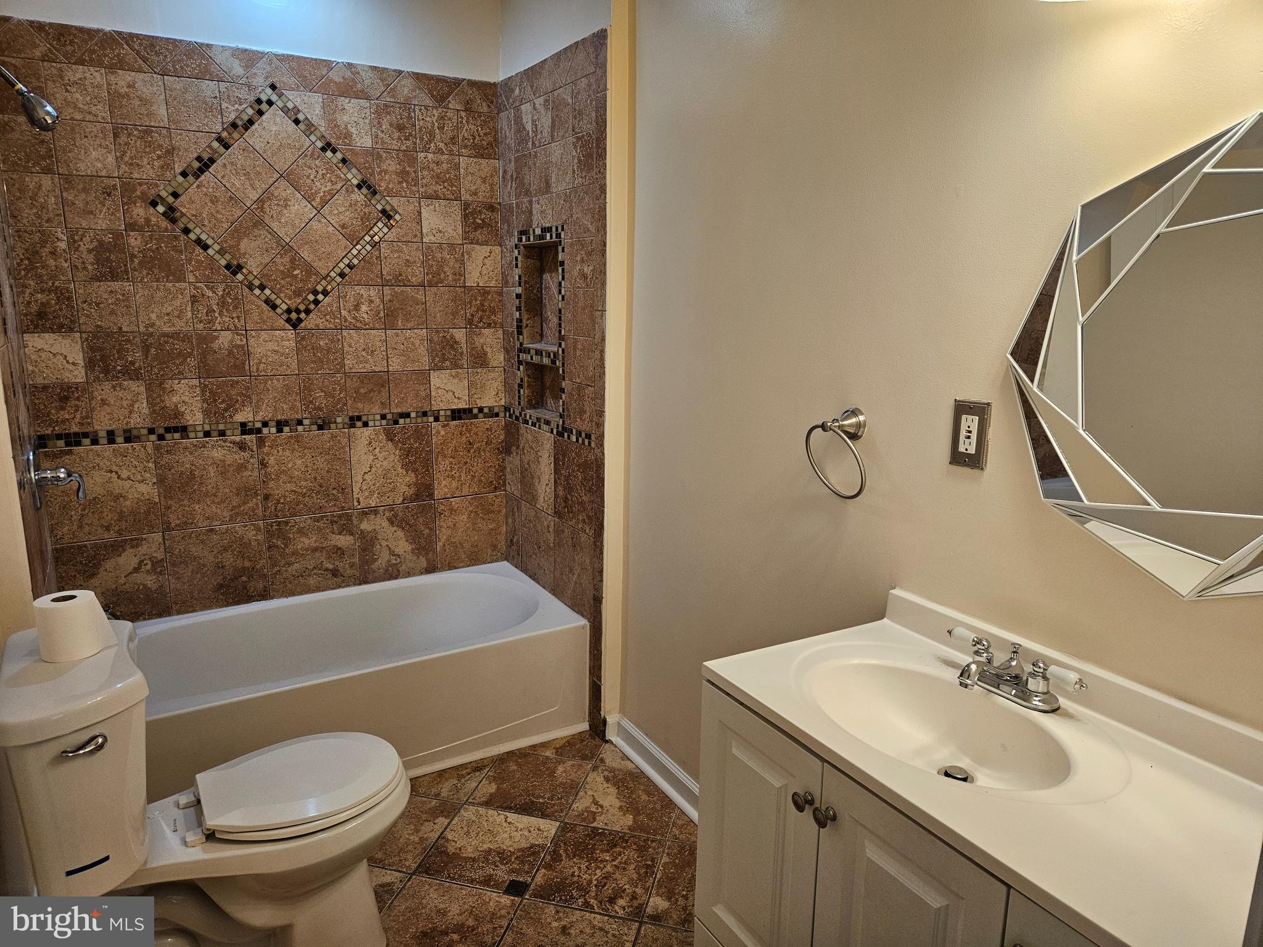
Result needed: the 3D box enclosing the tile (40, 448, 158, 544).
[{"bbox_3d":[-1.681,0.065,2.670,0.303,0.300,0.010,-7,15,-30],"label":"tile"}]

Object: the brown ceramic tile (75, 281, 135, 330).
[{"bbox_3d":[-1.623,-0.514,2.596,0.152,0.150,0.010,-7,14,-29],"label":"brown ceramic tile"}]

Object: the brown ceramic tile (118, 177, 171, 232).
[{"bbox_3d":[-1.488,-0.824,2.591,0.150,0.152,0.010,-6,13,-29],"label":"brown ceramic tile"}]

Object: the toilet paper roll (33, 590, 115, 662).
[{"bbox_3d":[-1.099,0.298,1.647,0.110,0.109,0.110,-7,15,-30],"label":"toilet paper roll"}]

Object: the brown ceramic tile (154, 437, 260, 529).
[{"bbox_3d":[-1.403,0.032,2.796,0.300,0.300,0.010,-7,14,-30],"label":"brown ceramic tile"}]

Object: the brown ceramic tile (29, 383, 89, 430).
[{"bbox_3d":[-1.744,-0.199,2.570,0.141,0.147,0.010,-6,13,-29],"label":"brown ceramic tile"}]

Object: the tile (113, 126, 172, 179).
[{"bbox_3d":[-1.494,-0.982,2.573,0.149,0.152,0.010,-7,14,-29],"label":"tile"}]

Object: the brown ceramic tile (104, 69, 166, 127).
[{"bbox_3d":[-1.482,-1.126,2.529,0.149,0.149,0.009,-7,14,-29],"label":"brown ceramic tile"}]

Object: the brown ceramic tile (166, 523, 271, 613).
[{"bbox_3d":[-1.423,0.324,2.896,0.302,0.291,0.009,-7,14,-29],"label":"brown ceramic tile"}]

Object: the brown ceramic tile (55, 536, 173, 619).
[{"bbox_3d":[-1.688,0.349,2.742,0.302,0.280,0.010,-7,14,-29],"label":"brown ceramic tile"}]

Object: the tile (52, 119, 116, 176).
[{"bbox_3d":[-1.625,-0.966,2.499,0.150,0.151,0.010,-7,14,-29],"label":"tile"}]

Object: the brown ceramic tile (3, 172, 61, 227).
[{"bbox_3d":[-1.738,-0.792,2.439,0.131,0.151,0.010,-7,15,-30],"label":"brown ceramic tile"}]

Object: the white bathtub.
[{"bbox_3d":[-0.985,0.706,2.825,1.512,0.390,0.740,-7,14,-29],"label":"white bathtub"}]

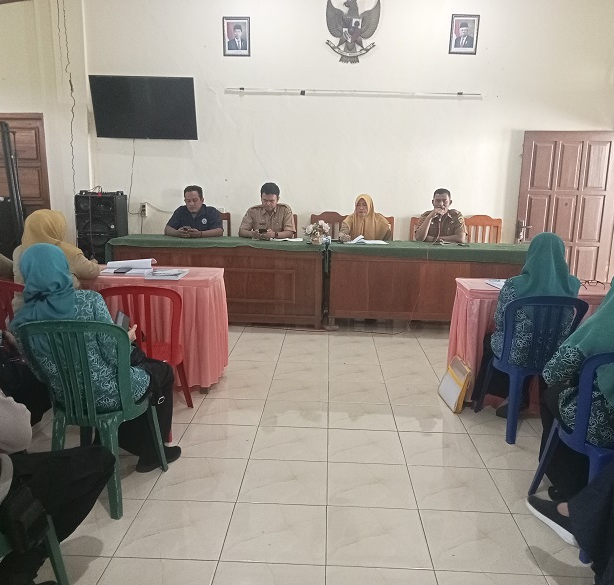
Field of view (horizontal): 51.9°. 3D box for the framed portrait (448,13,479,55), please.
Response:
[{"bbox_3d":[1.672,-2.736,6.698,0.285,0.385,0.040,2,19,2],"label":"framed portrait"}]

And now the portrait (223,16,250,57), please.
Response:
[{"bbox_3d":[-0.776,-2.829,6.977,0.297,0.407,0.030,2,10,2],"label":"portrait"}]

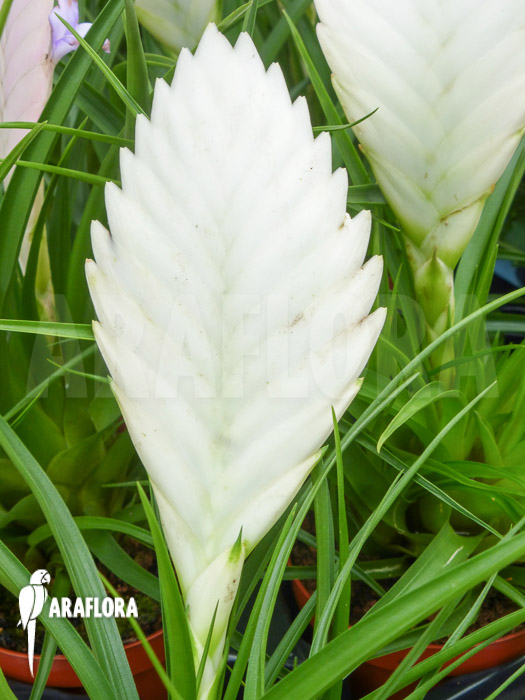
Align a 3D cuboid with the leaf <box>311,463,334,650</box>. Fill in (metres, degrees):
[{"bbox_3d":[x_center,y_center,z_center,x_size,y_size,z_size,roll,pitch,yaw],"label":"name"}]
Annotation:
[{"bbox_3d":[0.018,0.064,0.530,0.007,0.064,0.008,-4,21,-6],"label":"leaf"}]

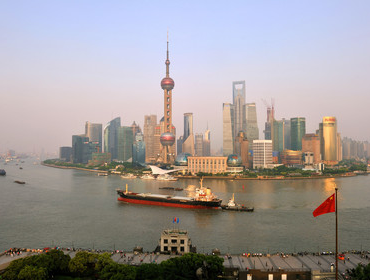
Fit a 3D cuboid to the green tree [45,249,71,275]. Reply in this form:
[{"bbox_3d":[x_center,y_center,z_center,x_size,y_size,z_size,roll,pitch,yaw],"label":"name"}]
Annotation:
[{"bbox_3d":[-45.300,44.034,110.042,9.600,10.200,9.600,0,-2,0],"label":"green tree"}]

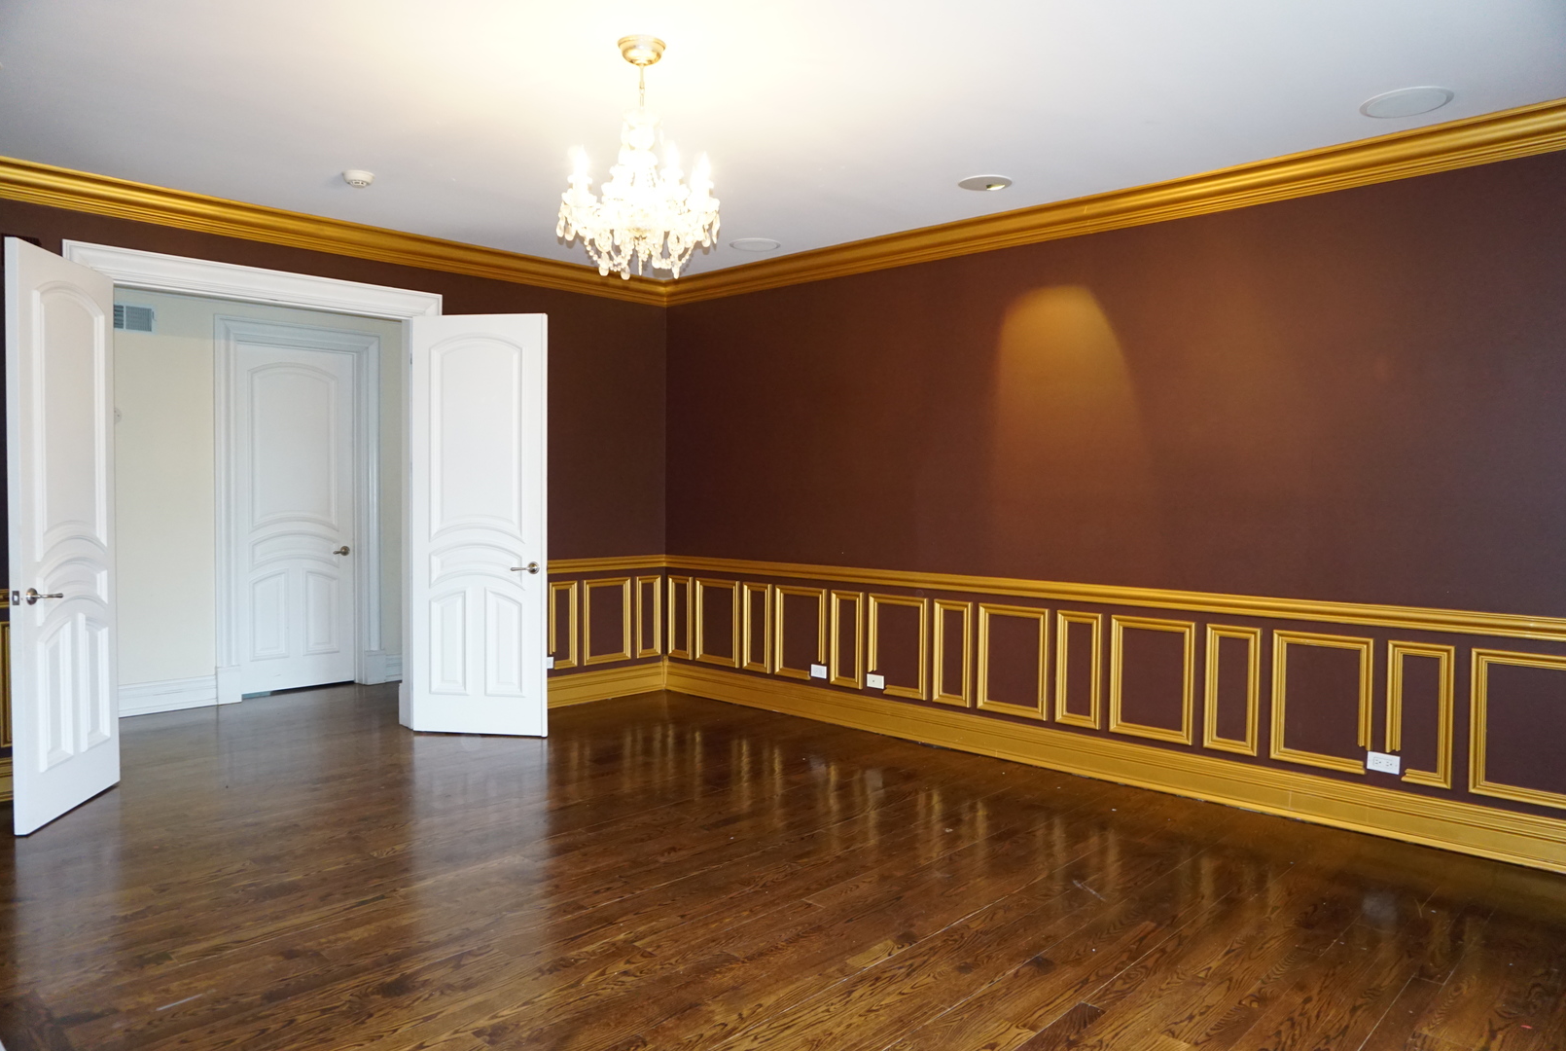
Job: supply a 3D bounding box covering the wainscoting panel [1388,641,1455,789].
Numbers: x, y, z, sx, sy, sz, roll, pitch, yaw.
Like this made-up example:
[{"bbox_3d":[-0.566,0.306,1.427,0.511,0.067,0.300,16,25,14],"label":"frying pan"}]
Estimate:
[{"bbox_3d":[2.609,0.771,4.310,0.237,0.577,0.025,2,2,43],"label":"wainscoting panel"}]

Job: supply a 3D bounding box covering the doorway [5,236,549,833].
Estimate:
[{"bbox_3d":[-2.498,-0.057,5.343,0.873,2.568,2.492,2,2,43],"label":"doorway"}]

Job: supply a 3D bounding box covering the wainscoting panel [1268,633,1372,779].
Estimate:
[{"bbox_3d":[2.192,0.718,4.288,0.368,0.538,0.025,2,3,43],"label":"wainscoting panel"}]

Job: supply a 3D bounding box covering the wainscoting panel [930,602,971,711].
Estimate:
[{"bbox_3d":[0.944,0.710,5.870,0.237,0.577,0.025,2,2,43],"label":"wainscoting panel"}]

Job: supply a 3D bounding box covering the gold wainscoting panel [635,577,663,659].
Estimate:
[{"bbox_3d":[-0.949,0.646,7.459,0.025,0.577,0.237,2,2,43],"label":"gold wainscoting panel"}]

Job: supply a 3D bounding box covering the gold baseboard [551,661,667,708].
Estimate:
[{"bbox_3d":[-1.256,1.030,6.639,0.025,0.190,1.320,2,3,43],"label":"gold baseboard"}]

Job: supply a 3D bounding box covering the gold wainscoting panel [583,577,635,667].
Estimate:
[{"bbox_3d":[-1.198,0.651,7.193,0.025,0.577,0.393,2,2,43],"label":"gold wainscoting panel"}]

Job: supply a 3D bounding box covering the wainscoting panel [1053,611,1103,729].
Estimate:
[{"bbox_3d":[1.502,0.731,5.347,0.237,0.577,0.025,2,2,43],"label":"wainscoting panel"}]

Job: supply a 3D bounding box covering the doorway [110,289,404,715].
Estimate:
[{"bbox_3d":[-2.571,0.019,5.310,0.170,2.280,1.460,2,3,43],"label":"doorway"}]

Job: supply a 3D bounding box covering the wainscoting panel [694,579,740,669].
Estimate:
[{"bbox_3d":[-0.418,0.619,6.755,0.379,0.538,0.025,2,3,43],"label":"wainscoting panel"}]

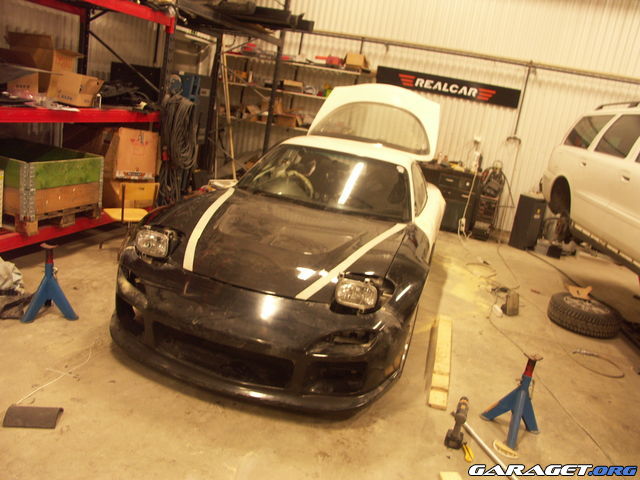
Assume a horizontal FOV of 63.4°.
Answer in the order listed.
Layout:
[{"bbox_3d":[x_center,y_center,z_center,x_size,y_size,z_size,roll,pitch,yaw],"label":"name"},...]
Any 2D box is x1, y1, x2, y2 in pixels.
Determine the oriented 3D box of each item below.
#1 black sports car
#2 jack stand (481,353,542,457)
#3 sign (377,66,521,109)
[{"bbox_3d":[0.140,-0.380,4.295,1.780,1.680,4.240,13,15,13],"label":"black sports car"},{"bbox_3d":[1.068,0.836,2.730,0.296,0.460,0.231,13,15,12],"label":"jack stand"},{"bbox_3d":[1.870,-2.259,7.650,2.090,0.275,0.030,13,15,13],"label":"sign"}]

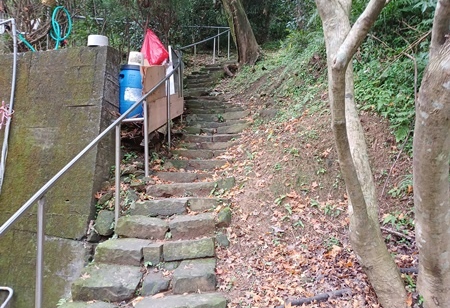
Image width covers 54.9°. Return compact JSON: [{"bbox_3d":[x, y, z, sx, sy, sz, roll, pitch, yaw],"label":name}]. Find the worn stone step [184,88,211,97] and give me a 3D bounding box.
[{"bbox_3d":[-0.557,-1.233,8.969,0.548,0.150,0.340,0,-1,-3],"label":"worn stone step"}]

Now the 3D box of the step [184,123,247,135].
[{"bbox_3d":[-0.148,-0.379,7.279,1.049,0.140,0.360,0,-1,-3],"label":"step"}]

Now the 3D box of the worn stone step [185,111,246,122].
[{"bbox_3d":[-0.160,-0.643,7.874,1.102,0.150,0.350,0,-1,-3],"label":"worn stone step"}]

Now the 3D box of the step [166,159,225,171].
[{"bbox_3d":[-0.394,0.157,5.839,0.782,0.140,0.380,0,-1,-3],"label":"step"}]

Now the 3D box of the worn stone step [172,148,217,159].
[{"bbox_3d":[-0.435,0.023,6.229,0.642,0.140,0.360,0,-1,-3],"label":"worn stone step"}]

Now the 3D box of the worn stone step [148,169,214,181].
[{"bbox_3d":[-0.525,0.288,5.389,0.756,0.140,0.380,0,-1,-3],"label":"worn stone step"}]

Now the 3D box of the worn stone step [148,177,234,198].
[{"bbox_3d":[-0.387,0.415,4.999,0.964,0.150,0.400,0,-1,-3],"label":"worn stone step"}]

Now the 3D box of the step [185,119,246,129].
[{"bbox_3d":[-0.171,-0.492,7.569,1.059,0.140,0.340,0,-1,-3],"label":"step"}]

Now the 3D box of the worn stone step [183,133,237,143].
[{"bbox_3d":[-0.243,-0.221,6.929,0.857,0.130,0.360,0,-1,-3],"label":"worn stone step"}]

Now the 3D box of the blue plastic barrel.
[{"bbox_3d":[-1.097,-0.751,5.250,0.380,0.650,0.380,0,-1,-3],"label":"blue plastic barrel"}]

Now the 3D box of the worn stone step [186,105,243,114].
[{"bbox_3d":[-0.221,-0.778,8.169,1.071,0.140,0.340,0,-1,-3],"label":"worn stone step"}]

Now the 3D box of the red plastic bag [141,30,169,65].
[{"bbox_3d":[-0.980,-1.475,6.000,0.380,0.530,0.320,0,0,0],"label":"red plastic bag"}]

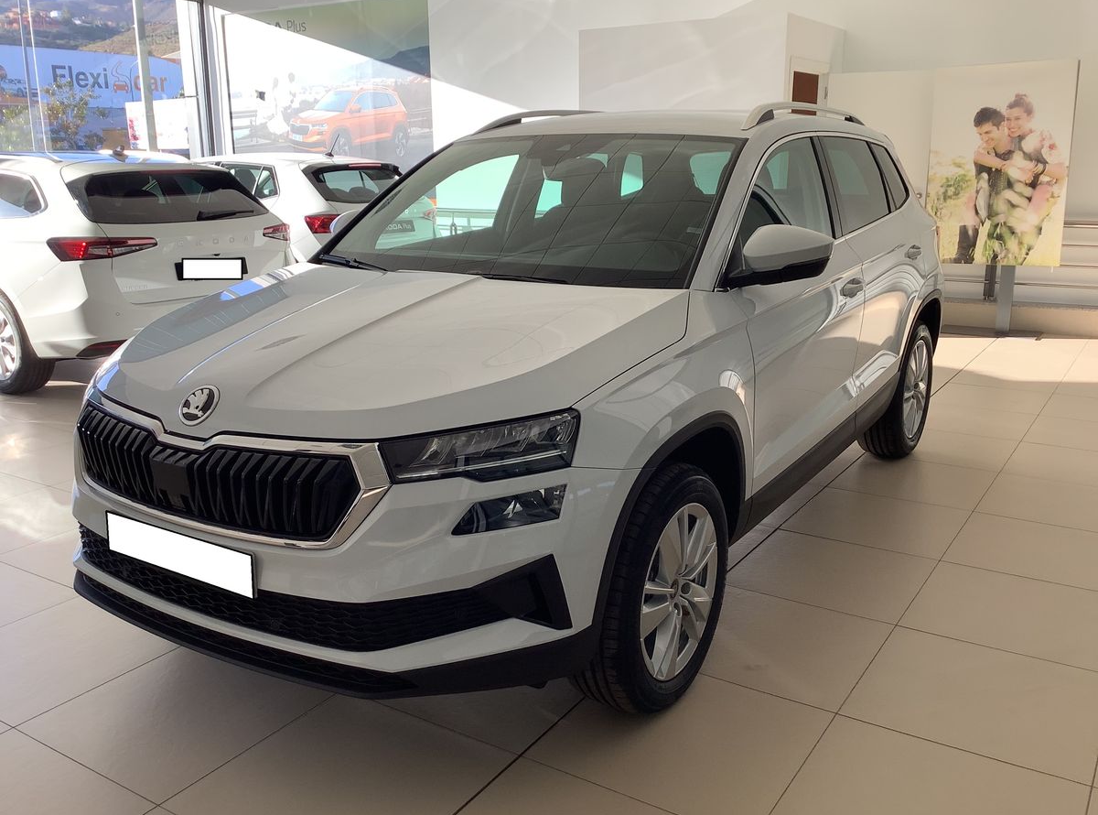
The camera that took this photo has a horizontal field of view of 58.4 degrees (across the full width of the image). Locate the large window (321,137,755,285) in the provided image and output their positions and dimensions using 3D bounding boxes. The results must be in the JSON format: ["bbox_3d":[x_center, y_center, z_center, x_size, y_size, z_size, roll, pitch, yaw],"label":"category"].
[{"bbox_3d":[-0.073,-0.707,3.320,1.420,0.100,0.830,8,48,32],"label":"large window"}]

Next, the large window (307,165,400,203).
[{"bbox_3d":[-1.822,-2.107,9.300,1.180,0.440,0.080,-17,-13,-48],"label":"large window"}]

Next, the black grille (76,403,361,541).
[{"bbox_3d":[-0.840,0.155,2.301,1.000,0.200,0.140,8,17,32],"label":"black grille"}]

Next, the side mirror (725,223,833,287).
[{"bbox_3d":[0.680,-0.454,2.874,0.240,0.165,0.180,8,17,32],"label":"side mirror"}]

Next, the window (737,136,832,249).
[{"bbox_3d":[0.777,-0.700,3.310,0.060,0.430,1.010,-17,3,36],"label":"window"}]

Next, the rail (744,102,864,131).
[{"bbox_3d":[1.051,-1.147,3.919,0.070,0.100,1.480,8,17,32],"label":"rail"}]

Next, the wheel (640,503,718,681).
[{"bbox_3d":[0.294,0.478,2.641,0.170,0.470,0.470,8,17,32],"label":"wheel"}]

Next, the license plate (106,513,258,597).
[{"bbox_3d":[-0.870,0.341,2.297,0.520,0.110,0.025,8,16,32],"label":"license plate"}]

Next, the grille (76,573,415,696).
[{"bbox_3d":[-0.838,0.514,2.390,1.260,0.090,0.150,8,17,32],"label":"grille"}]

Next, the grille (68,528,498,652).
[{"bbox_3d":[-0.807,0.365,2.403,1.500,0.150,0.270,8,17,32],"label":"grille"}]

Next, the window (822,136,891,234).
[{"bbox_3d":[1.249,-0.916,4.046,0.060,0.400,0.760,-17,3,36],"label":"window"}]

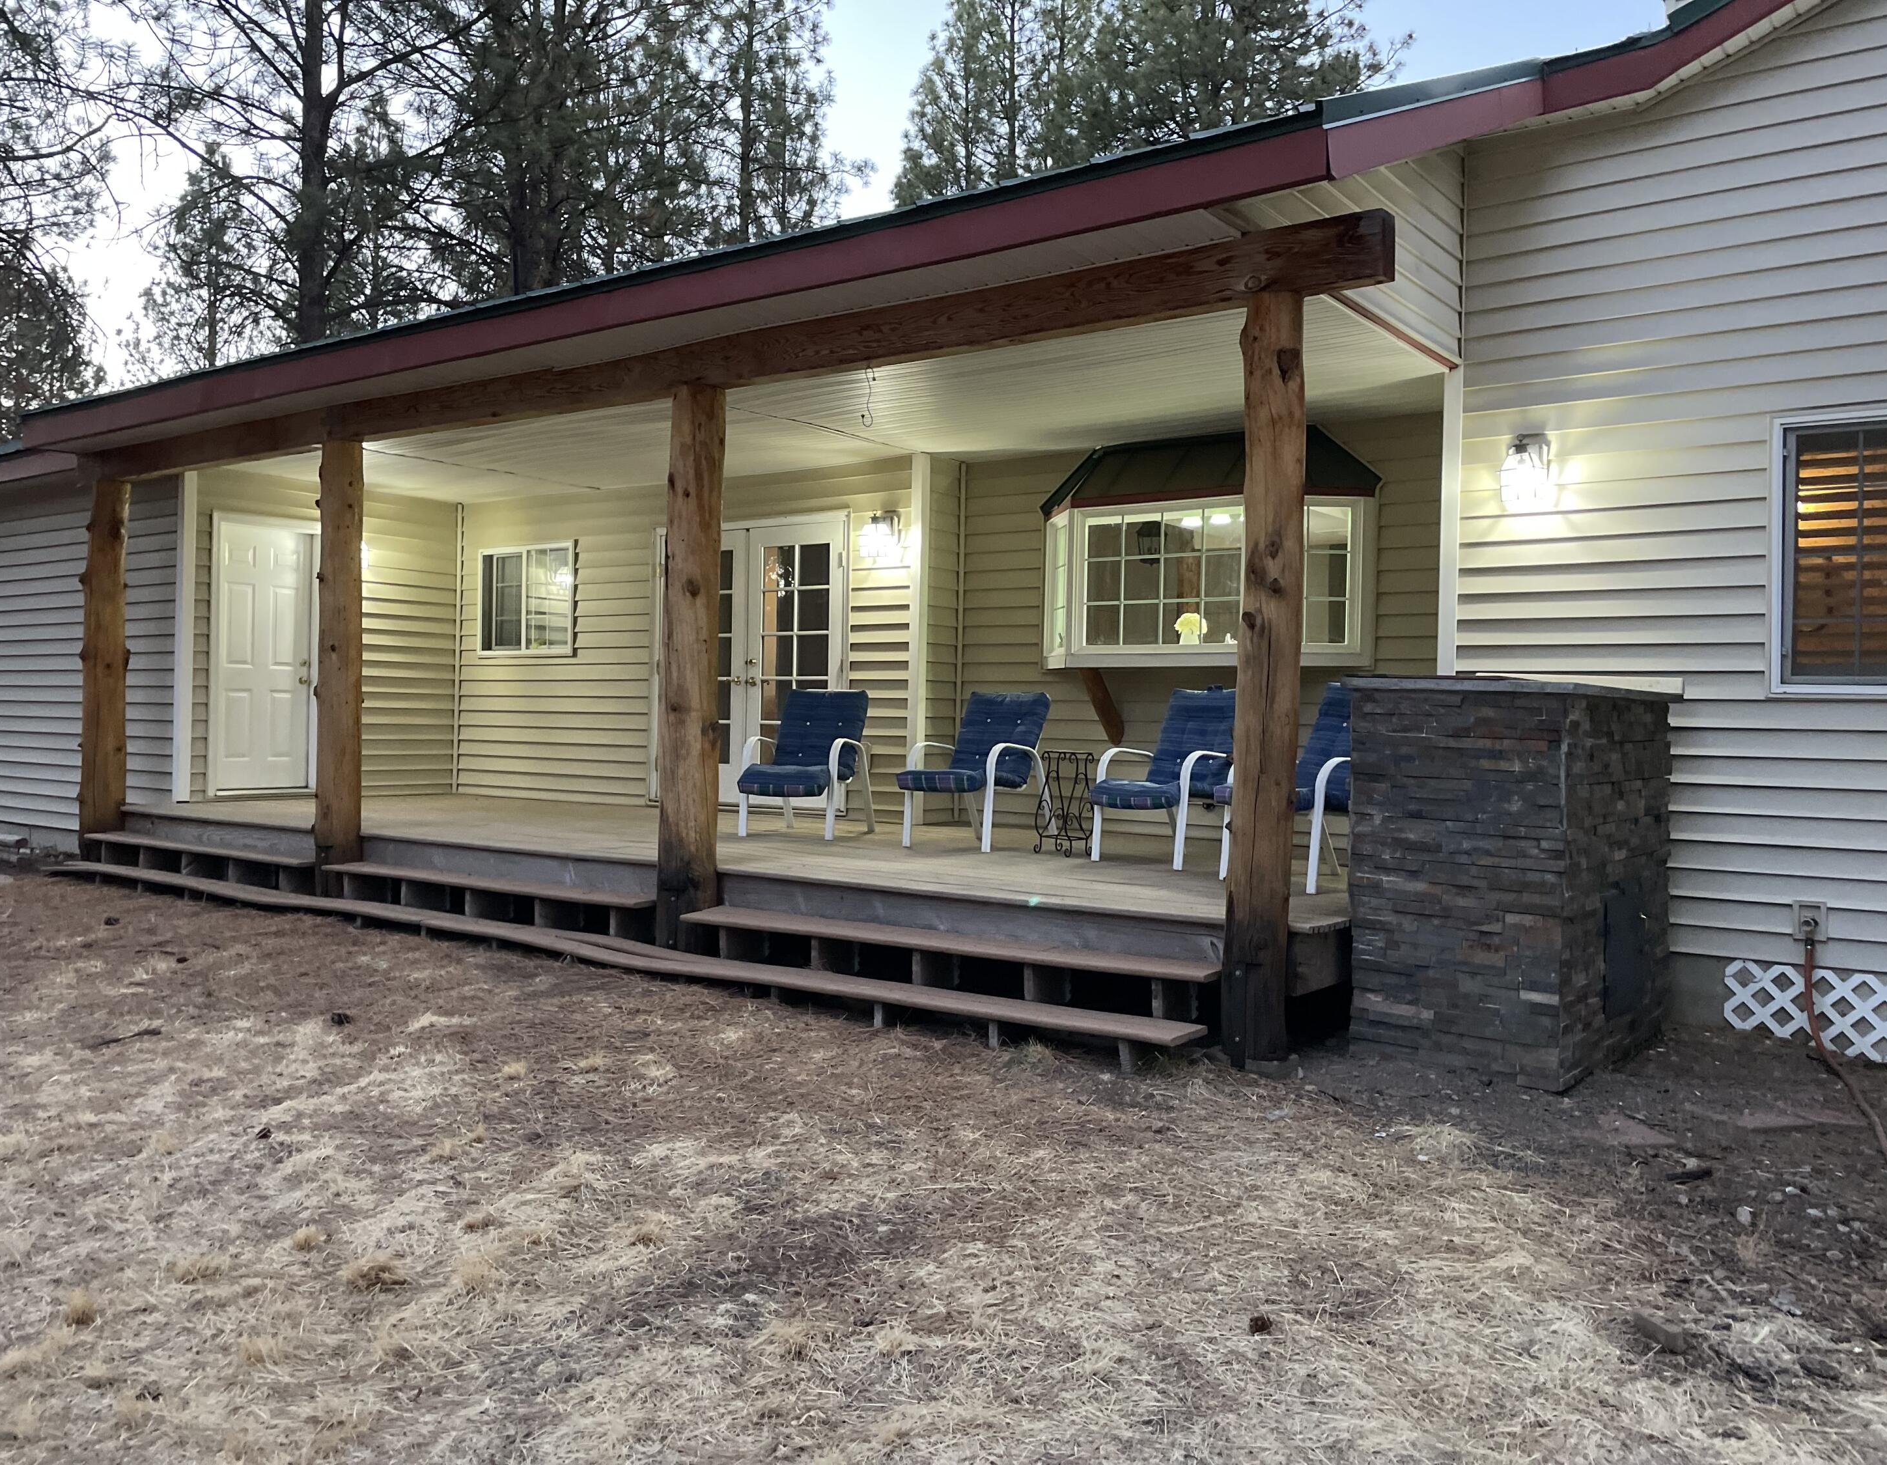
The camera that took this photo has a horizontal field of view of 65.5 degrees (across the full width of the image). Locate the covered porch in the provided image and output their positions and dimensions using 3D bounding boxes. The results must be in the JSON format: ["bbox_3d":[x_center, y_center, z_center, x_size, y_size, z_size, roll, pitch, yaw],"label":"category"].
[{"bbox_3d":[-1.474,-0.416,8.987,9.059,2.975,3.948,1,1,35],"label":"covered porch"}]

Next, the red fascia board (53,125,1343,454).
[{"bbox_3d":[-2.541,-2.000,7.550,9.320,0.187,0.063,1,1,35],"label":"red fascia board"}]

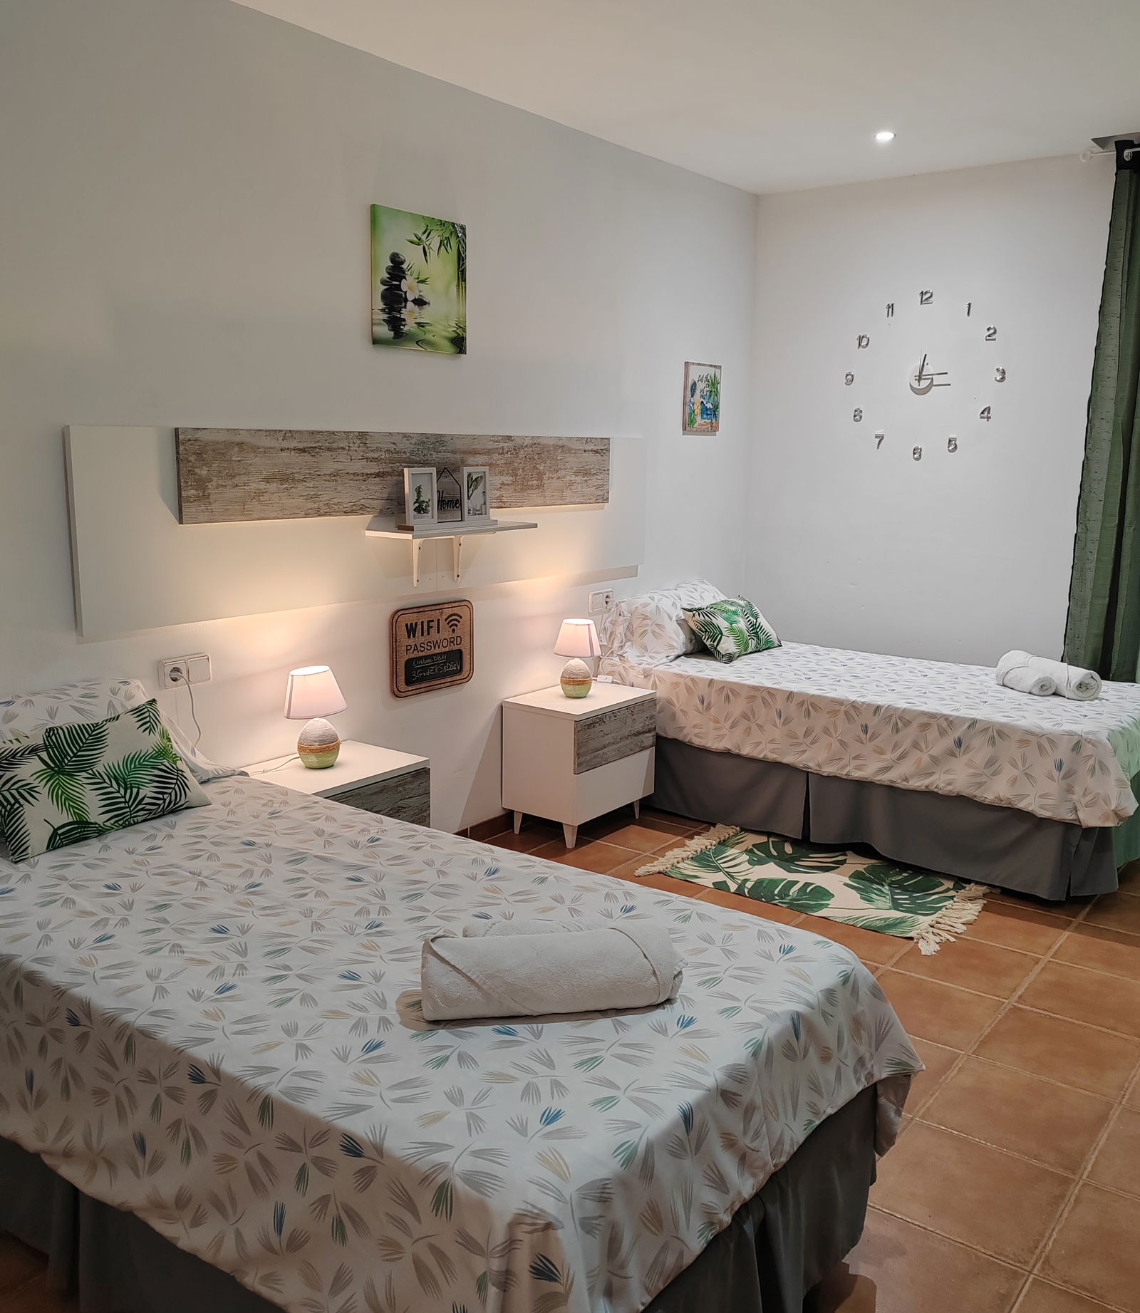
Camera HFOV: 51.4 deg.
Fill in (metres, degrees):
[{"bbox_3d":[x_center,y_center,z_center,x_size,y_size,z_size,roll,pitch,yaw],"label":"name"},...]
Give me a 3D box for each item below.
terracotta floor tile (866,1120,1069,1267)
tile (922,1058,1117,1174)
[{"bbox_3d":[0.779,1.045,2.320,0.327,0.010,0.327,8,13,36],"label":"terracotta floor tile"},{"bbox_3d":[0.980,0.999,2.590,0.327,0.010,0.327,8,13,36],"label":"tile"}]

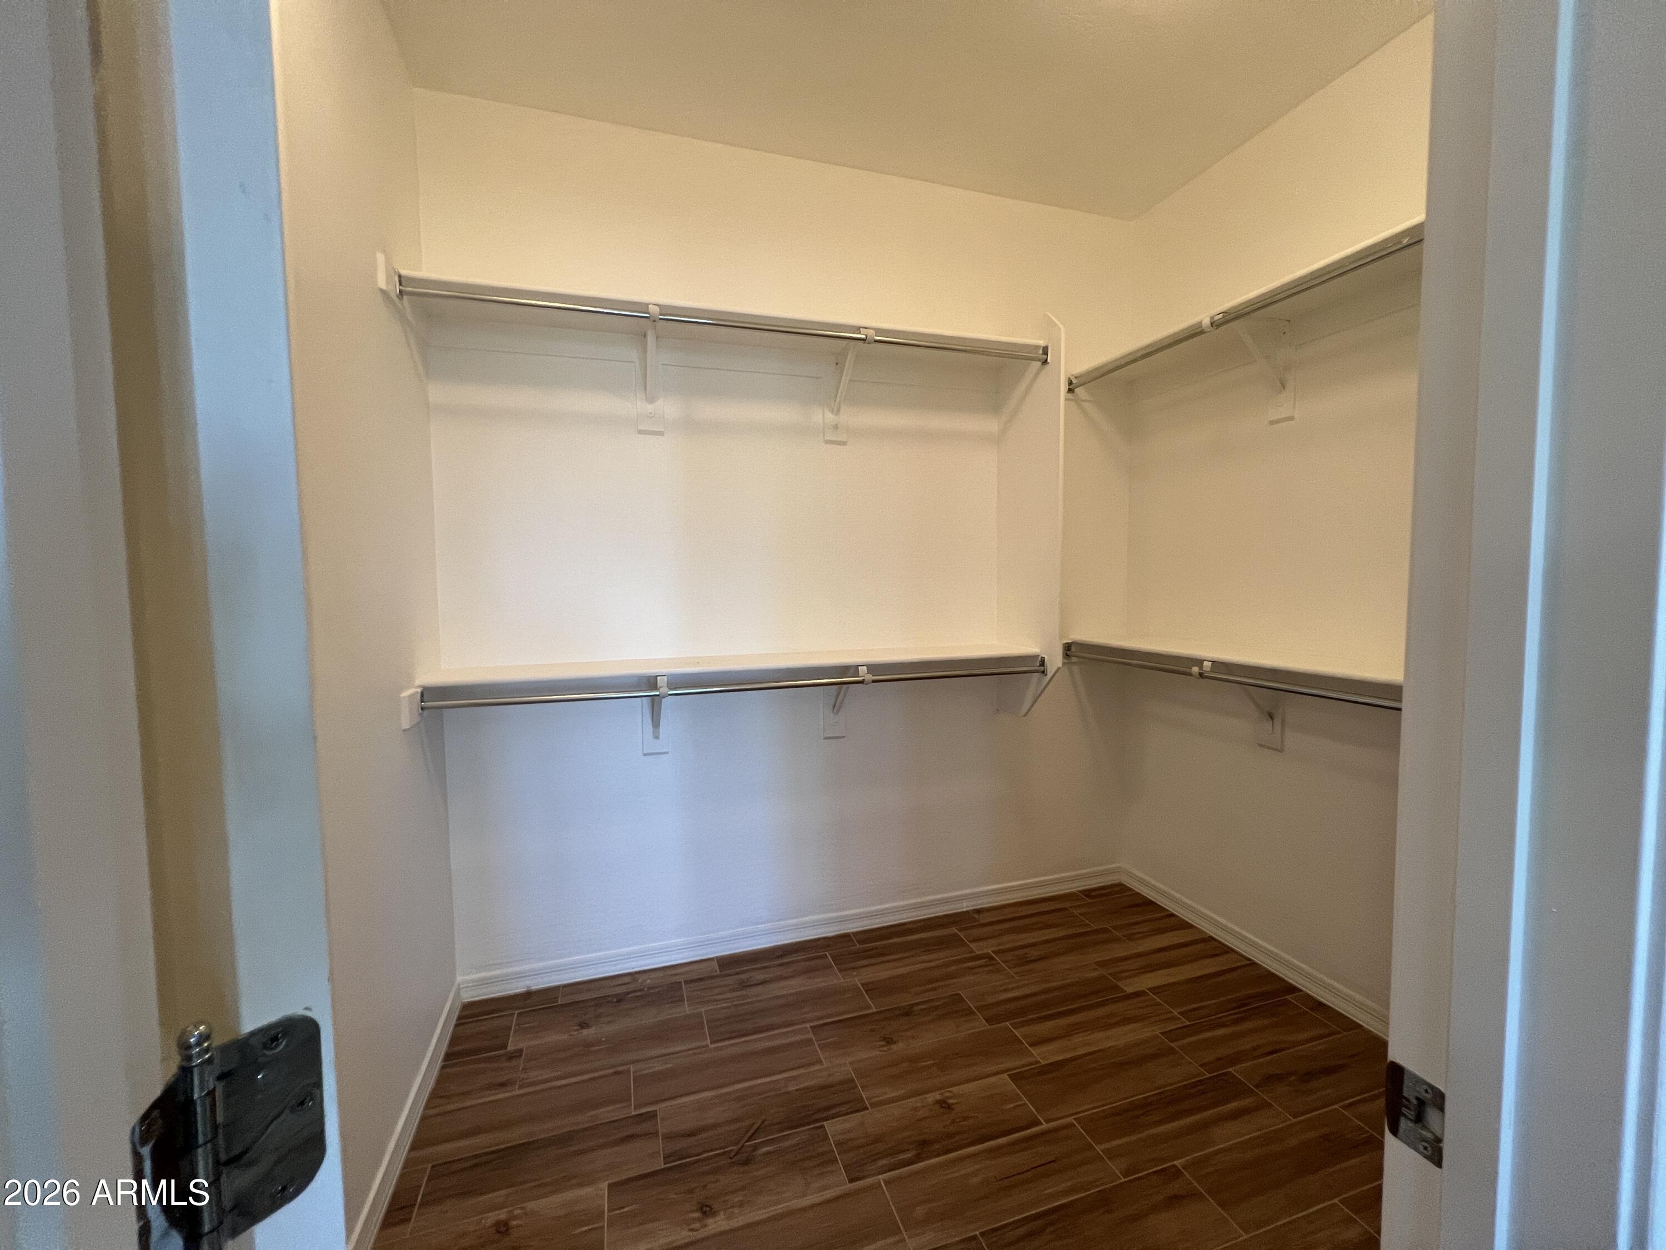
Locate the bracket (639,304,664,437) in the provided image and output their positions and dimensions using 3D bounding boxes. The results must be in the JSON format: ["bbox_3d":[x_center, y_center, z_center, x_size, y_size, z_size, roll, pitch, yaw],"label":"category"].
[{"bbox_3d":[-0.559,-0.770,1.916,0.085,0.308,0.300,-2,3,-17],"label":"bracket"}]

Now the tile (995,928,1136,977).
[{"bbox_3d":[0.820,1.158,2.208,0.495,0.010,0.166,-2,3,-17],"label":"tile"}]

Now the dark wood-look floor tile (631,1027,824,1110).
[{"bbox_3d":[-0.281,1.201,1.696,0.495,0.010,0.166,-2,3,-17],"label":"dark wood-look floor tile"}]

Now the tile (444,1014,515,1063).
[{"bbox_3d":[-1.032,1.204,1.820,0.180,0.010,0.166,-2,3,-17],"label":"tile"}]

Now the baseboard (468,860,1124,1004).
[{"bbox_3d":[0.038,1.112,2.351,2.550,0.085,0.013,-2,3,-17],"label":"baseboard"}]

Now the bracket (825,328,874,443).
[{"bbox_3d":[0.052,-0.779,2.076,0.085,0.287,0.330,-2,4,-17],"label":"bracket"}]

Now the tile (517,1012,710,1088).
[{"bbox_3d":[-0.629,1.239,1.829,0.510,0.010,0.173,-2,3,-17],"label":"tile"}]

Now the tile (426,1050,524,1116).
[{"bbox_3d":[-0.949,1.210,1.667,0.216,0.010,0.166,-2,4,-17],"label":"tile"}]

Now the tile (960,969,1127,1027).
[{"bbox_3d":[0.692,1.210,2.050,0.510,0.010,0.173,-2,3,-17],"label":"tile"}]

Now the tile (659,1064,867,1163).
[{"bbox_3d":[-0.170,1.208,1.553,0.493,0.010,0.166,-2,4,-17],"label":"tile"}]

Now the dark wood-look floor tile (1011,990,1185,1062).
[{"bbox_3d":[0.809,1.217,1.903,0.510,0.010,0.173,-2,3,-17],"label":"dark wood-look floor tile"}]

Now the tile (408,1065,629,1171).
[{"bbox_3d":[-0.783,1.254,1.600,0.510,0.010,0.173,-2,3,-17],"label":"tile"}]

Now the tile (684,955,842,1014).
[{"bbox_3d":[-0.231,1.178,2.064,0.495,0.010,0.166,-2,4,-17],"label":"tile"}]

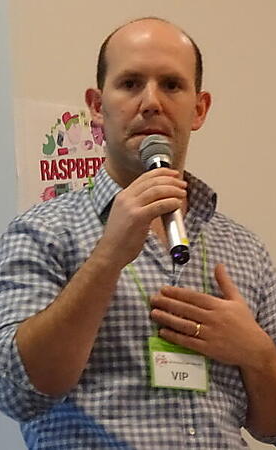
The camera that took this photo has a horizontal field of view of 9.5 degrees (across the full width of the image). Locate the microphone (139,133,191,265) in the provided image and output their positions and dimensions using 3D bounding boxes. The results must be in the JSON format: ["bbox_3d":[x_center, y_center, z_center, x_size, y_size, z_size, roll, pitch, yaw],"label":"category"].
[{"bbox_3d":[0.043,-0.037,2.500,0.051,0.237,0.051,-13,-38,0],"label":"microphone"}]

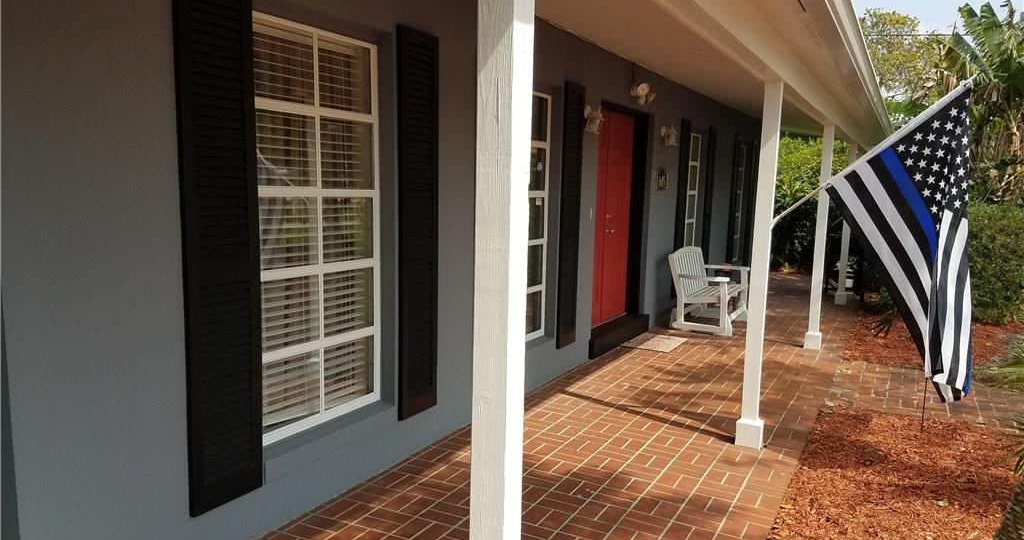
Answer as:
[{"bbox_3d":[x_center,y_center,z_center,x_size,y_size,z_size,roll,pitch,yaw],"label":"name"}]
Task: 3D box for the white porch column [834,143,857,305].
[{"bbox_3d":[4.714,-0.626,10.843,0.147,2.245,0.147,4,7,27],"label":"white porch column"}]

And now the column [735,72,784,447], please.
[{"bbox_3d":[1.498,-0.011,4.642,0.147,2.194,0.147,4,7,27],"label":"column"}]

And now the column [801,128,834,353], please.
[{"bbox_3d":[3.066,-0.319,7.691,0.147,2.229,0.147,4,7,27],"label":"column"}]

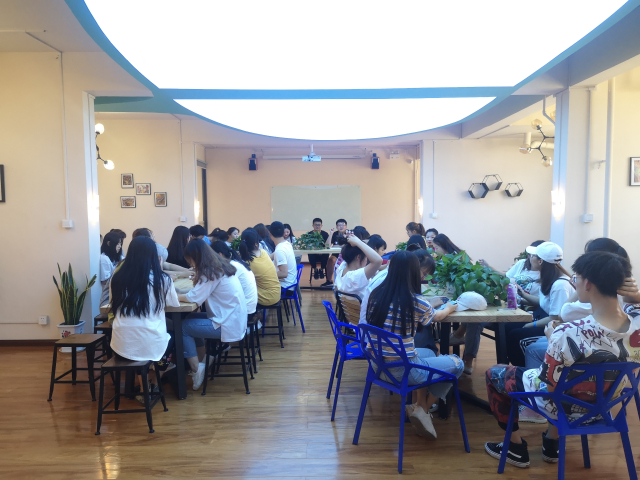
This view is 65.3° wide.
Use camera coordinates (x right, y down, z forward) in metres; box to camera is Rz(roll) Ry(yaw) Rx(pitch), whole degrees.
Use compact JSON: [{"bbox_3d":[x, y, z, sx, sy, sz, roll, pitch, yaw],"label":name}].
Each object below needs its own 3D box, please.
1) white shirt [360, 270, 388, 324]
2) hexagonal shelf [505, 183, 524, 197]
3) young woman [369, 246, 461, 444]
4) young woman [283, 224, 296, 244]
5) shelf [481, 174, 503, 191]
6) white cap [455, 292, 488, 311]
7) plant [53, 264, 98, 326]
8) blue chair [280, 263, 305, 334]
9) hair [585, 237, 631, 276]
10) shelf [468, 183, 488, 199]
[{"bbox_3d":[0.540,0.513,3.840,0.480,0.600,0.460,-1,4,-6],"label":"white shirt"},{"bbox_3d":[4.019,-1.043,10.315,0.340,0.295,0.120,0,4,0],"label":"hexagonal shelf"},{"bbox_3d":[0.654,0.723,3.366,0.690,1.300,0.480,-3,5,-39],"label":"young woman"},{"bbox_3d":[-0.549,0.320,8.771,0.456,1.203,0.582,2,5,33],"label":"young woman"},{"bbox_3d":[3.120,-1.046,9.080,0.300,0.260,0.140,-1,4,0],"label":"shelf"},{"bbox_3d":[1.244,0.489,4.112,0.270,0.140,0.180,-1,4,-16],"label":"white cap"},{"bbox_3d":[-2.593,0.574,5.325,0.417,0.669,0.310,-1,4,0],"label":"plant"},{"bbox_3d":[-0.526,0.763,6.435,0.570,0.820,0.530,-2,4,-19],"label":"blue chair"},{"bbox_3d":[1.850,0.134,3.200,0.260,0.300,0.220,0,4,9],"label":"hair"},{"bbox_3d":[3.275,-1.023,10.316,0.370,0.320,0.120,0,4,0],"label":"shelf"}]

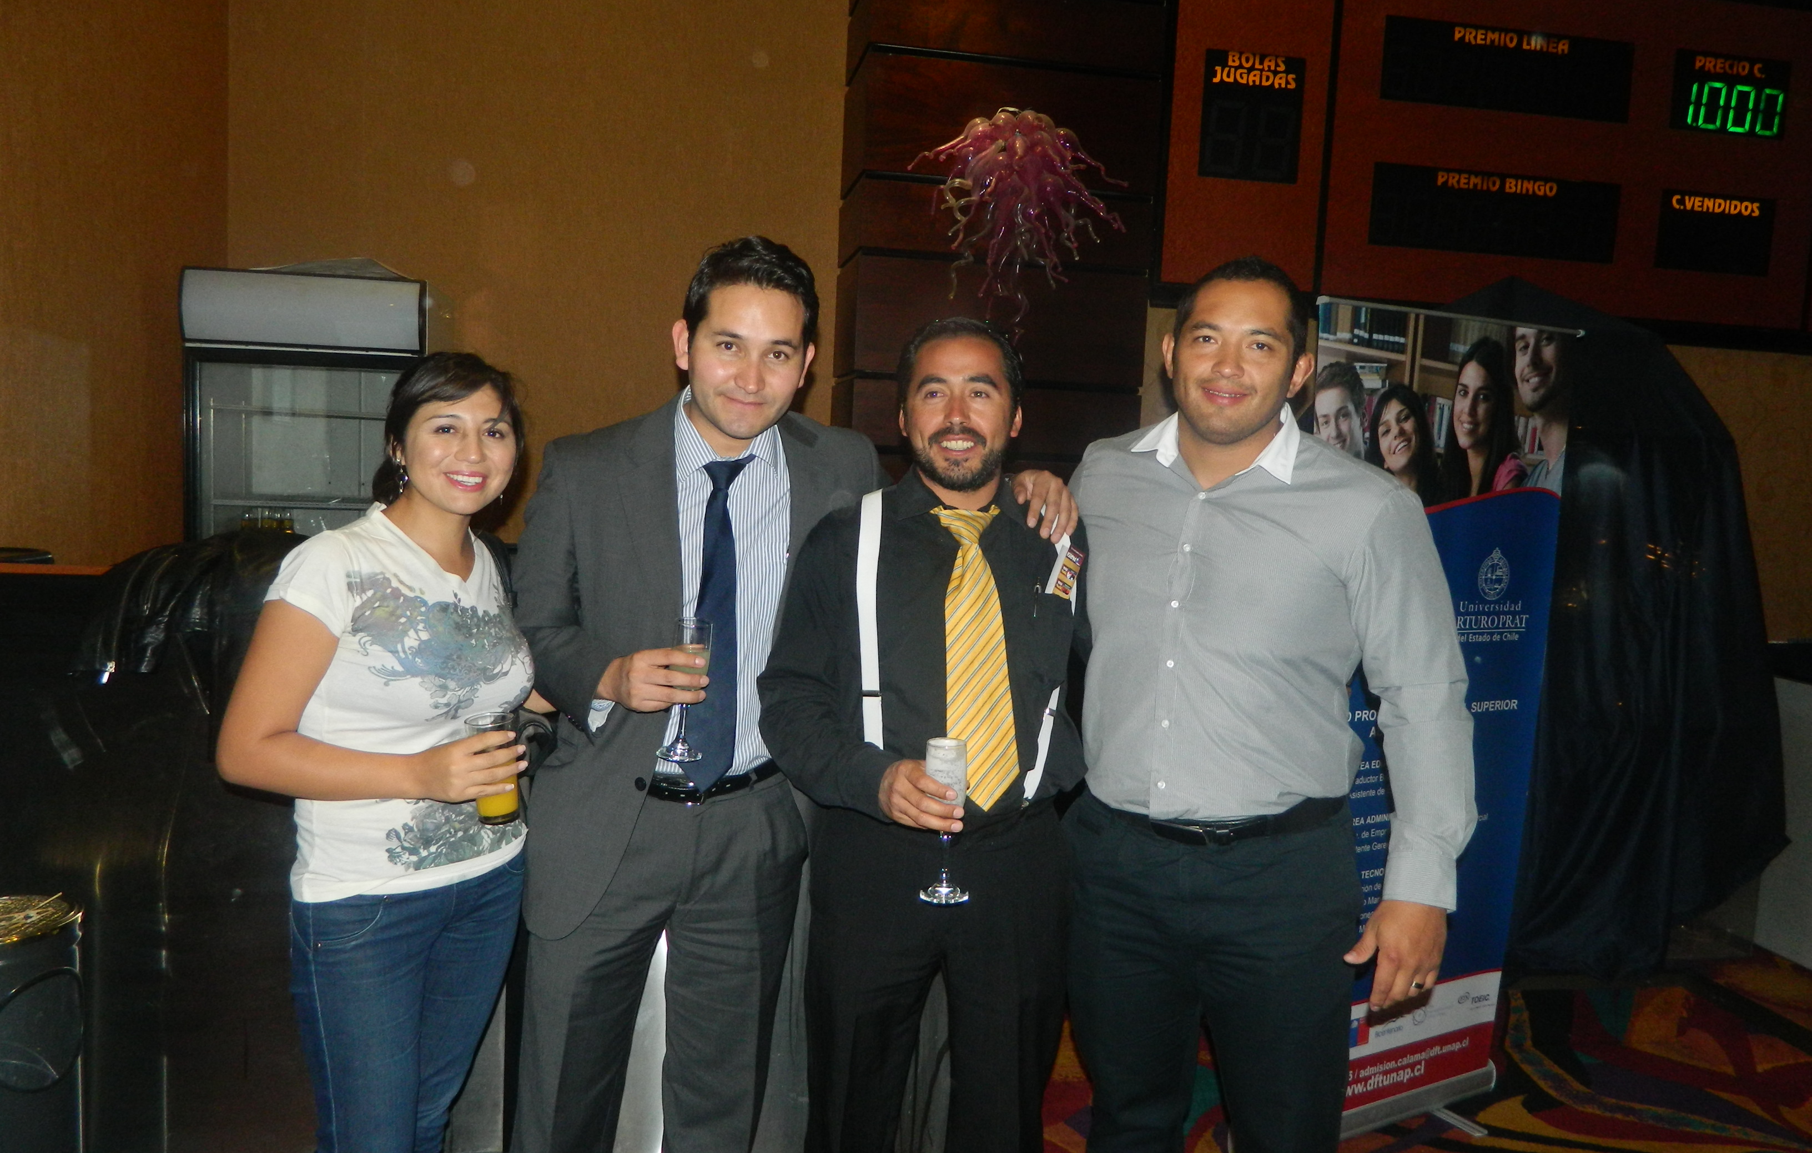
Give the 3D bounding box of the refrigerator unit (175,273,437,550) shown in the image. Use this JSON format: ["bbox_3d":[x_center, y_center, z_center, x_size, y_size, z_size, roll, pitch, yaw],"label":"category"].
[{"bbox_3d":[-1.885,0.070,4.291,0.706,2.022,0.580,2,5,-7],"label":"refrigerator unit"}]

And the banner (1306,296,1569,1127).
[{"bbox_3d":[1.182,0.373,3.100,0.900,1.930,0.300,0,6,-31],"label":"banner"}]

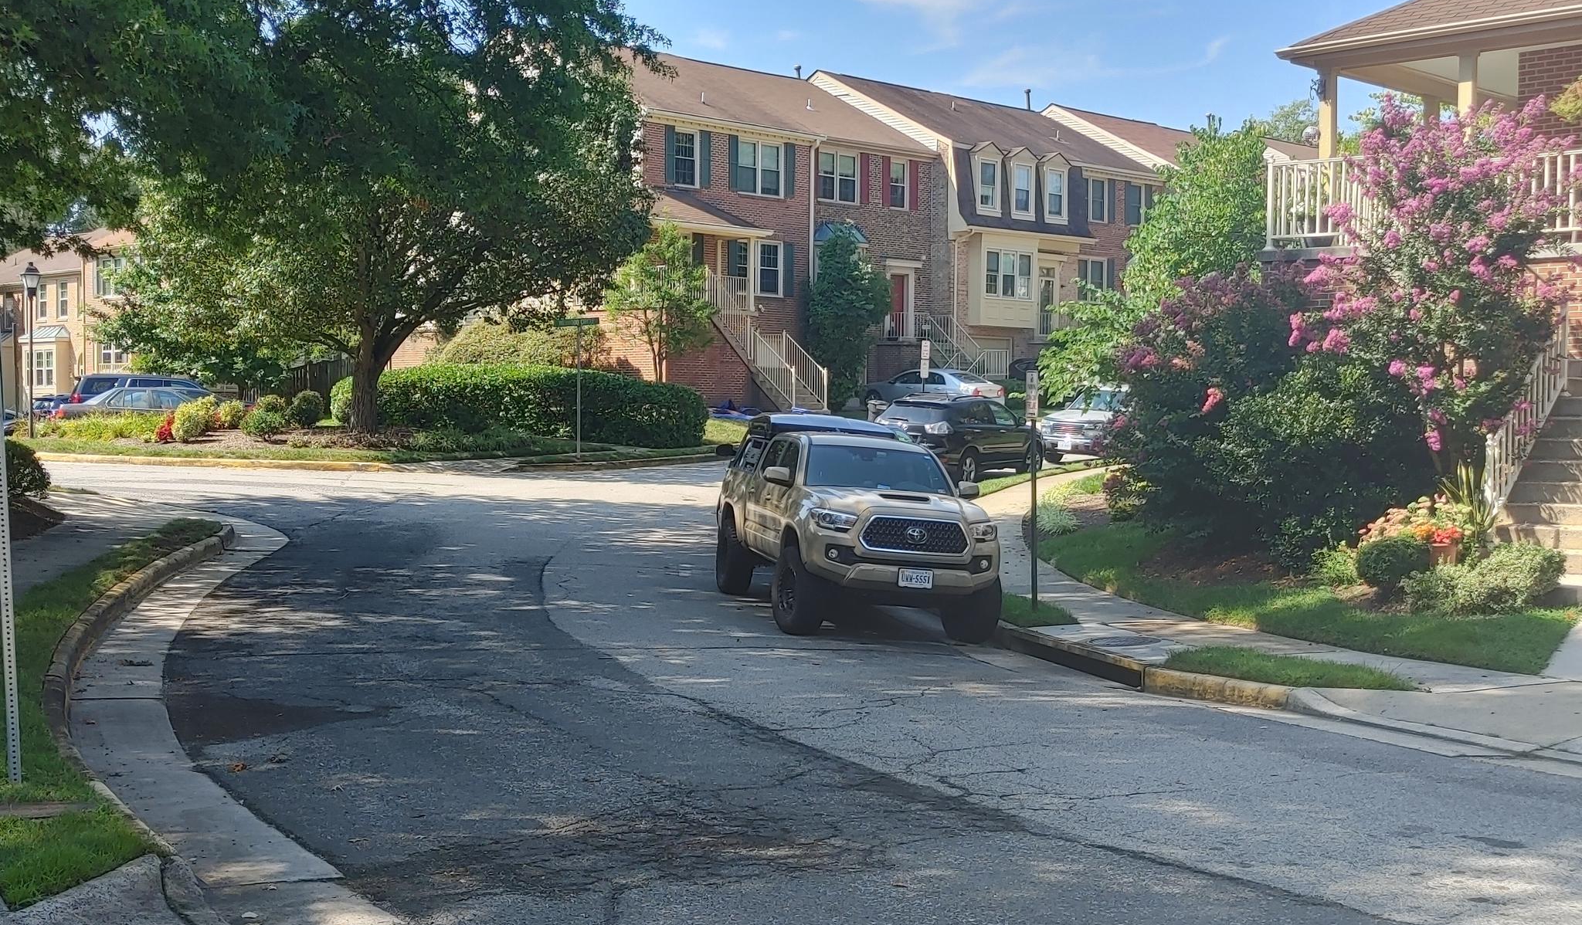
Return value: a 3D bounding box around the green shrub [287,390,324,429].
[{"bbox_3d":[-11.288,-1.251,43.600,0.880,0.920,0.880,0,2,-15],"label":"green shrub"}]

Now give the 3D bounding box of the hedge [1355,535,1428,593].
[{"bbox_3d":[5.402,0.914,16.800,0.660,0.540,0.640,1,2,18],"label":"hedge"}]

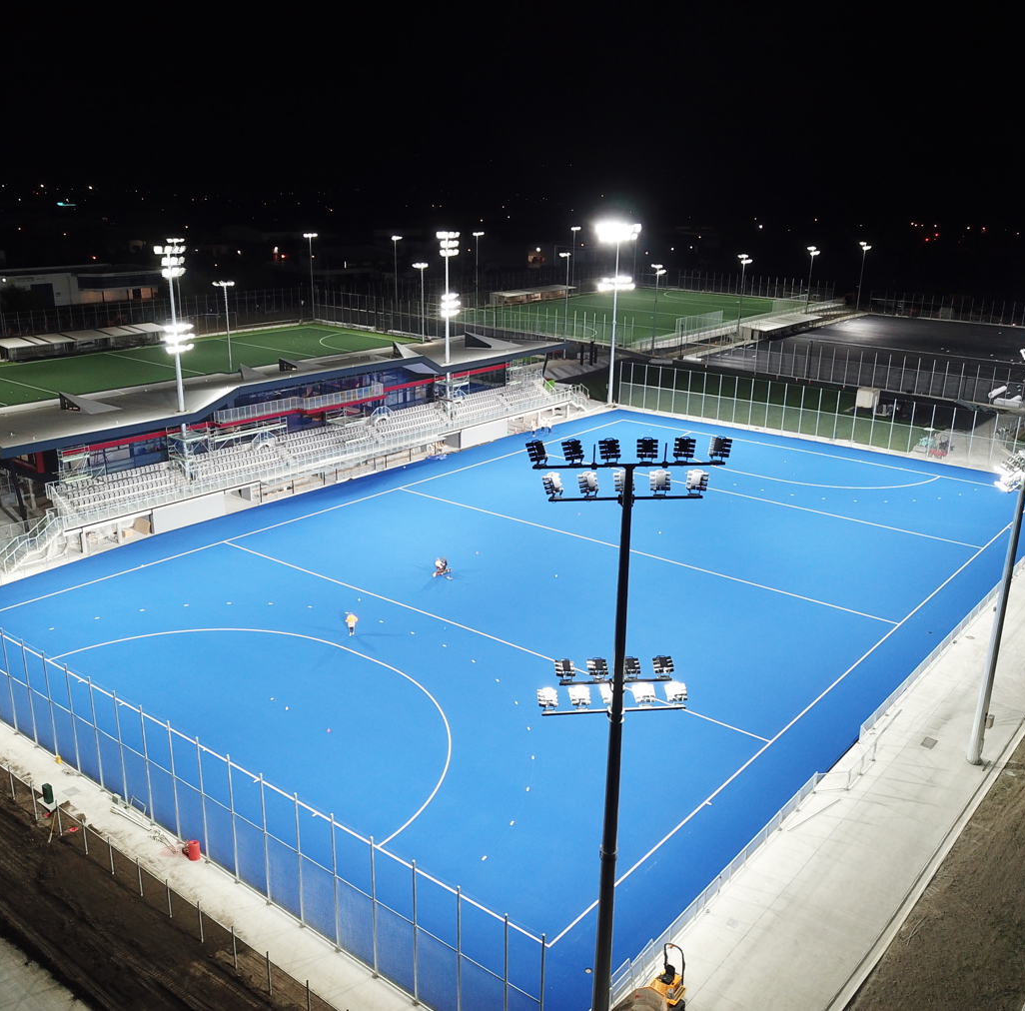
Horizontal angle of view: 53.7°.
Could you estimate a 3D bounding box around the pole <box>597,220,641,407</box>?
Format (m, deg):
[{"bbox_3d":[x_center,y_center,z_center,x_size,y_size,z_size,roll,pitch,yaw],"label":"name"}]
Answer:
[{"bbox_3d":[15.329,-28.138,151.705,5.800,26.500,1.300,2,18,5],"label":"pole"}]

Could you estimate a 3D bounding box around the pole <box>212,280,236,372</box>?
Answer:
[{"bbox_3d":[-34.252,-17.954,123.197,1.000,18.300,3.100,15,22,36],"label":"pole"}]

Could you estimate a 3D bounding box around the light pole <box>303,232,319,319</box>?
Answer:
[{"bbox_3d":[-43.521,-49.564,220.964,1.000,18.300,3.200,15,22,36],"label":"light pole"}]

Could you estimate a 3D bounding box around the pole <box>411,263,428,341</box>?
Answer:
[{"bbox_3d":[-13.103,-26.644,149.799,1.000,18.100,3.300,15,22,36],"label":"pole"}]

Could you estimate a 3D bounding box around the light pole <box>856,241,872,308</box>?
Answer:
[{"bbox_3d":[93.145,-60.801,269.689,2.000,18.100,3.200,15,22,36],"label":"light pole"}]

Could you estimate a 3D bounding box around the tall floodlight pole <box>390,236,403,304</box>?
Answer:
[{"bbox_3d":[-26.915,-53.809,237.172,1.000,17.400,3.200,15,22,36],"label":"tall floodlight pole"}]

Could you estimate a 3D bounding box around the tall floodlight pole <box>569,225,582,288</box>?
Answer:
[{"bbox_3d":[16.754,-66.515,275.222,1.000,17.400,3.100,15,22,36],"label":"tall floodlight pole"}]

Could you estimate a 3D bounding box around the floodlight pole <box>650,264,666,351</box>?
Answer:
[{"bbox_3d":[26.956,-36.551,190.510,1.600,17.200,2.700,15,22,36],"label":"floodlight pole"}]

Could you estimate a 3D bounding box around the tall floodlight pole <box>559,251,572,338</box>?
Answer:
[{"bbox_3d":[9.294,-34.800,177.736,1.000,18.300,3.100,15,22,36],"label":"tall floodlight pole"}]

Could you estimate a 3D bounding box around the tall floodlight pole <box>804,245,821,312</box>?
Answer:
[{"bbox_3d":[73.516,-55.400,251.338,1.600,17.200,2.900,15,22,36],"label":"tall floodlight pole"}]

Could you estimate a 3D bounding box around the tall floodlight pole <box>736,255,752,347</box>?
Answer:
[{"bbox_3d":[49.899,-45.827,220.448,1.600,17.200,2.800,15,22,36],"label":"tall floodlight pole"}]

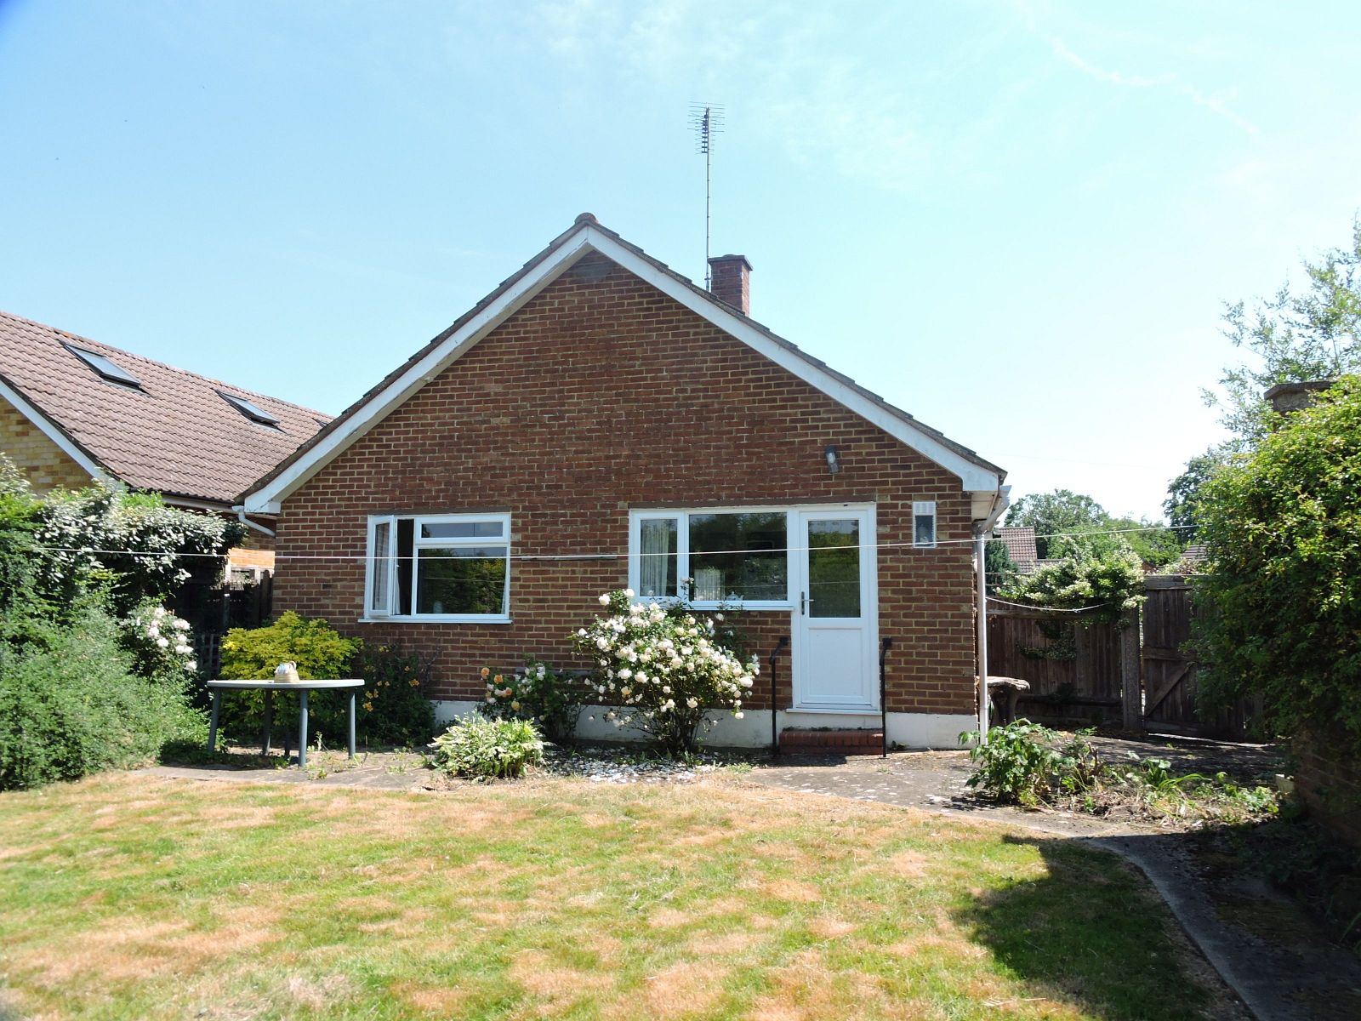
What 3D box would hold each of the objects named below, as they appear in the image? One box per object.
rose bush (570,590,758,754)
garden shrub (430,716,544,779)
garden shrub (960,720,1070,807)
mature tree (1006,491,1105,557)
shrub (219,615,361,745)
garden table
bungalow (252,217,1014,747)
[{"bbox_3d":[-0.151,1.543,8.950,1.720,1.540,1.350,-1,-6,14],"label":"rose bush"},{"bbox_3d":[-1.686,2.012,8.200,0.950,0.480,0.850,0,-6,0],"label":"garden shrub"},{"bbox_3d":[2.502,1.820,7.050,0.780,0.580,0.740,0,-6,0],"label":"garden shrub"},{"bbox_3d":[23.037,2.823,58.000,6.600,8.600,6.400,0,-6,0],"label":"mature tree"},{"bbox_3d":[-4.162,1.750,10.050,1.460,1.340,1.250,-1,-6,14],"label":"shrub"},{"bbox_3d":[-3.670,1.948,8.780,1.450,0.720,0.900,0,-6,0],"label":"garden table"},{"bbox_3d":[0.173,-0.077,14.823,8.550,5.900,10.000,-1,-6,14],"label":"bungalow"}]

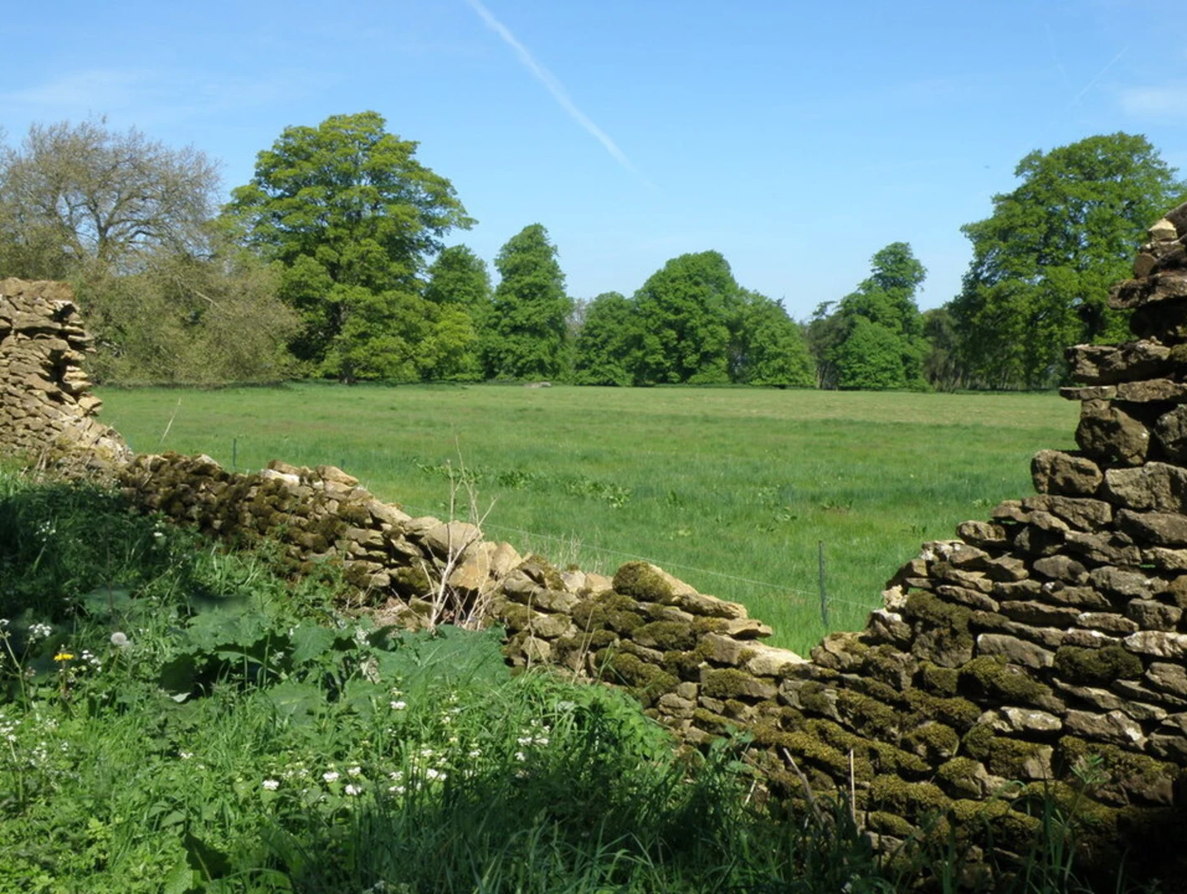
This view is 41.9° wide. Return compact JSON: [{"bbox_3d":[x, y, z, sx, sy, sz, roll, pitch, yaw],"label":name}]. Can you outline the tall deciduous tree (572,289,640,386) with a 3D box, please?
[{"bbox_3d":[1.219,-10.922,156.000,7.000,9.500,7.000,0,3,0],"label":"tall deciduous tree"}]

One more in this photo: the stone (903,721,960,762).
[{"bbox_3d":[1.054,0.919,4.830,0.150,0.120,0.180,-2,3,-31],"label":"stone"}]

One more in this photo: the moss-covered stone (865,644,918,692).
[{"bbox_3d":[0.840,0.624,4.380,0.130,0.115,0.150,-3,4,-41],"label":"moss-covered stone"}]

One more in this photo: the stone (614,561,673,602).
[{"bbox_3d":[0.203,0.545,6.300,0.200,0.155,0.270,-2,3,-31],"label":"stone"}]

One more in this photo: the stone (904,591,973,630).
[{"bbox_3d":[1.093,0.517,4.900,0.180,0.115,0.230,-2,3,-31],"label":"stone"}]

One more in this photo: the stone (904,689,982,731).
[{"bbox_3d":[1.082,0.814,4.800,0.180,0.120,0.250,-2,3,-31],"label":"stone"}]

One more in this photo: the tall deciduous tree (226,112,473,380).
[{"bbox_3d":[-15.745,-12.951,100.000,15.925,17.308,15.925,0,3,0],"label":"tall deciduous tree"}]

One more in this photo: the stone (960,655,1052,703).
[{"bbox_3d":[1.083,0.613,4.080,0.170,0.112,0.235,-3,4,-41],"label":"stone"}]

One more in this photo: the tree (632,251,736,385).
[{"bbox_3d":[8.989,-12.901,155.000,10.400,13.300,10.000,0,3,0],"label":"tree"}]

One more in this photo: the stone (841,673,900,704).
[{"bbox_3d":[0.789,0.691,4.420,0.130,0.072,0.165,-3,4,-41],"label":"stone"}]

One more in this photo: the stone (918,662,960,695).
[{"bbox_3d":[0.948,0.636,4.250,0.115,0.080,0.115,-3,4,-41],"label":"stone"}]

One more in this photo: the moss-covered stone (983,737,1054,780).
[{"bbox_3d":[1.247,0.915,4.550,0.170,0.120,0.210,-2,3,-31],"label":"moss-covered stone"}]

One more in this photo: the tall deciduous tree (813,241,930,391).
[{"bbox_3d":[26.193,-12.456,147.000,10.600,13.900,9.500,0,3,0],"label":"tall deciduous tree"}]

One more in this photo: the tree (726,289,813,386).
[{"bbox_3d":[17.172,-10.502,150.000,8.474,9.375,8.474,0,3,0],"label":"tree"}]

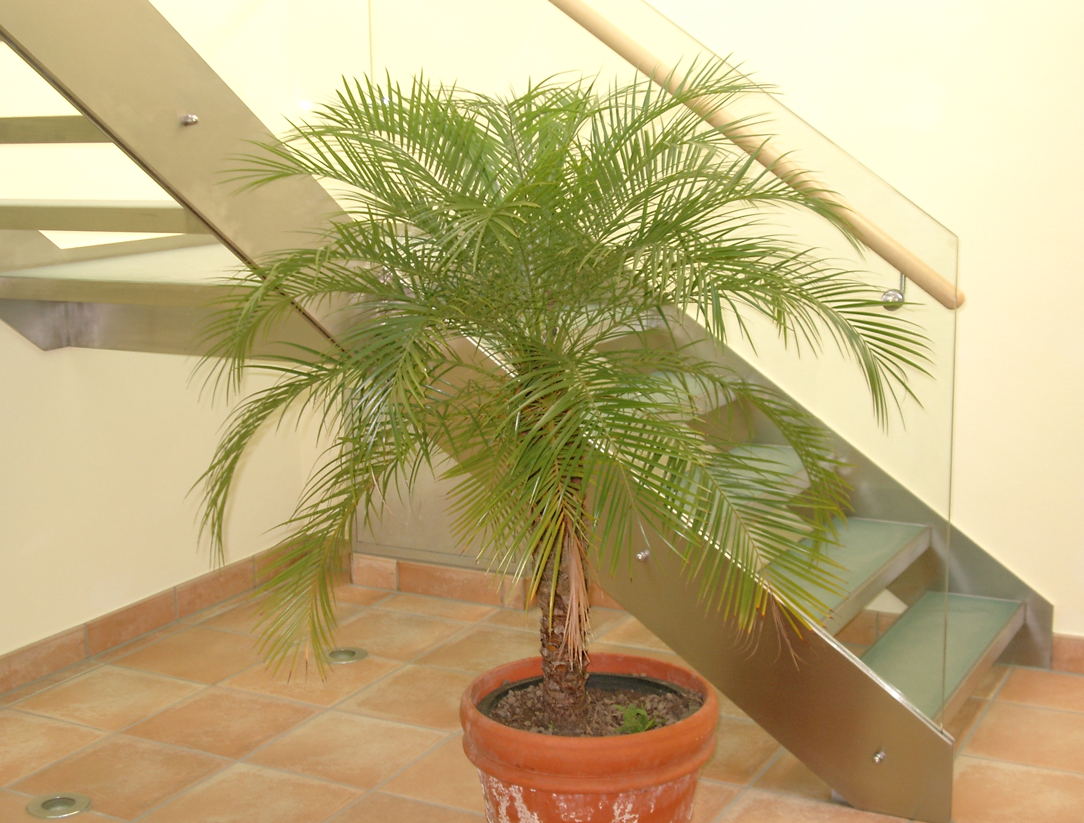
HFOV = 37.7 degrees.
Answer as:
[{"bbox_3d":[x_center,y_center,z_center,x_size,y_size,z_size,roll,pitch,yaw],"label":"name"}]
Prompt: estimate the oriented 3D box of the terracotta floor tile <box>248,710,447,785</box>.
[{"bbox_3d":[-0.443,0.780,3.651,0.359,0.014,0.359,5,12,27],"label":"terracotta floor tile"}]

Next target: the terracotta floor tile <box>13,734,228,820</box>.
[{"bbox_3d":[-0.926,0.809,3.498,0.359,0.014,0.359,5,12,27],"label":"terracotta floor tile"}]

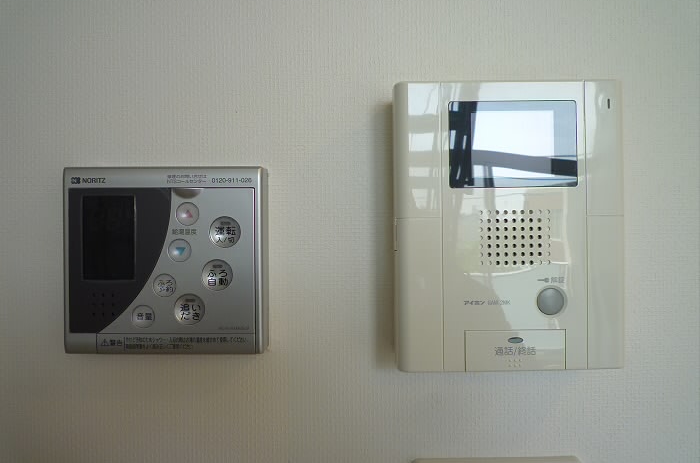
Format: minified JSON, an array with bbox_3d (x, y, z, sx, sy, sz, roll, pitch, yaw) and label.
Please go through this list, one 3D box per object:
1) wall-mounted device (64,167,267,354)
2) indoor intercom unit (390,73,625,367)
[{"bbox_3d":[-0.120,0.019,0.335,0.128,0.120,0.020,0,0,0],"label":"wall-mounted device"},{"bbox_3d":[0.101,-0.003,0.329,0.143,0.180,0.033,0,0,0],"label":"indoor intercom unit"}]

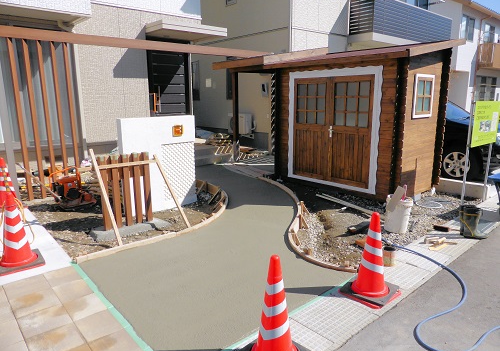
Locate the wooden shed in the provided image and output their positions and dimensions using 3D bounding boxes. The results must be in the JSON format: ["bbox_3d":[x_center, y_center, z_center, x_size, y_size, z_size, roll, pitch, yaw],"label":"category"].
[{"bbox_3d":[1.413,-1.349,7.484,2.066,2.619,4.656,-11,16,-40],"label":"wooden shed"}]

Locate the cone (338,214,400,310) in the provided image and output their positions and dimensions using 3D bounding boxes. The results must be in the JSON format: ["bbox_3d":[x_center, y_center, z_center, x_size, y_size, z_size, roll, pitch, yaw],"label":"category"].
[{"bbox_3d":[1.025,0.654,3.015,0.376,0.705,0.376,-11,16,-40],"label":"cone"}]

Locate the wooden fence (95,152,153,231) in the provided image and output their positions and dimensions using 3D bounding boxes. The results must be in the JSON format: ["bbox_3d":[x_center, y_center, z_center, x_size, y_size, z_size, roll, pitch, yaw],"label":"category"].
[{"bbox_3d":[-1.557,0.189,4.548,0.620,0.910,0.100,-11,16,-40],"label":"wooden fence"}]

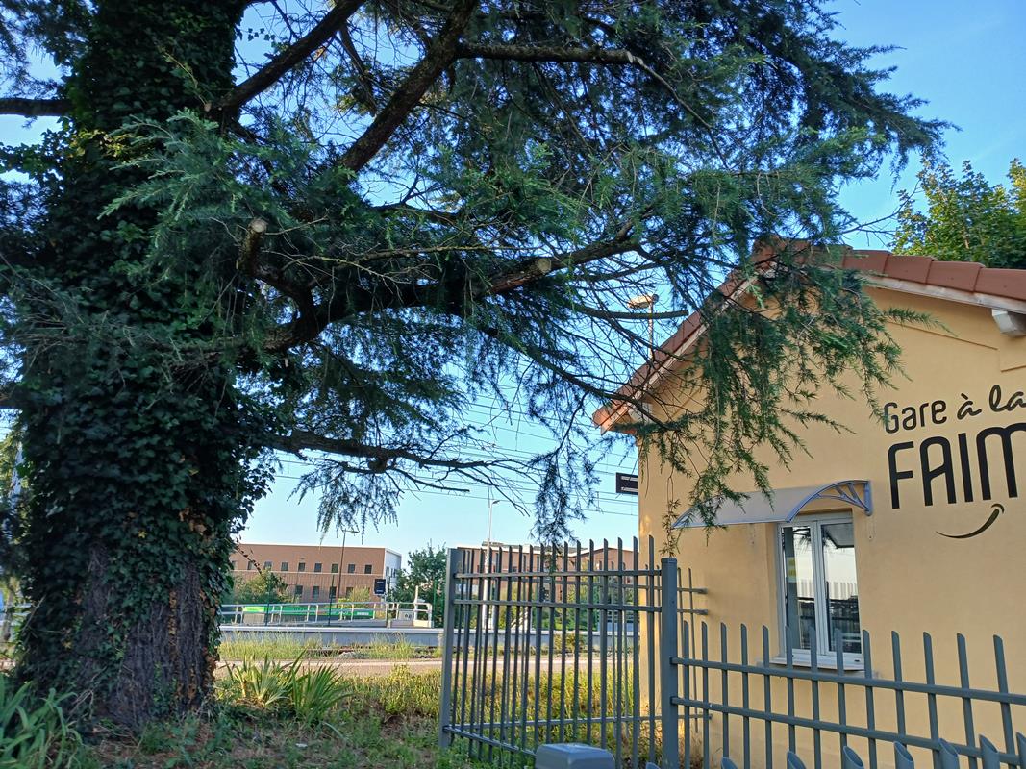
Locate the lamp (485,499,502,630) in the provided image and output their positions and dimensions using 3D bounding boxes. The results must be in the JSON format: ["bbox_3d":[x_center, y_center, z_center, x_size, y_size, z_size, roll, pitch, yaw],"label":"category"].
[{"bbox_3d":[-0.930,7.492,32.317,0.280,5.392,0.750,12,-19,-32],"label":"lamp"}]

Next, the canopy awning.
[{"bbox_3d":[2.095,1.006,6.340,1.030,0.440,1.210,12,-19,-32],"label":"canopy awning"}]

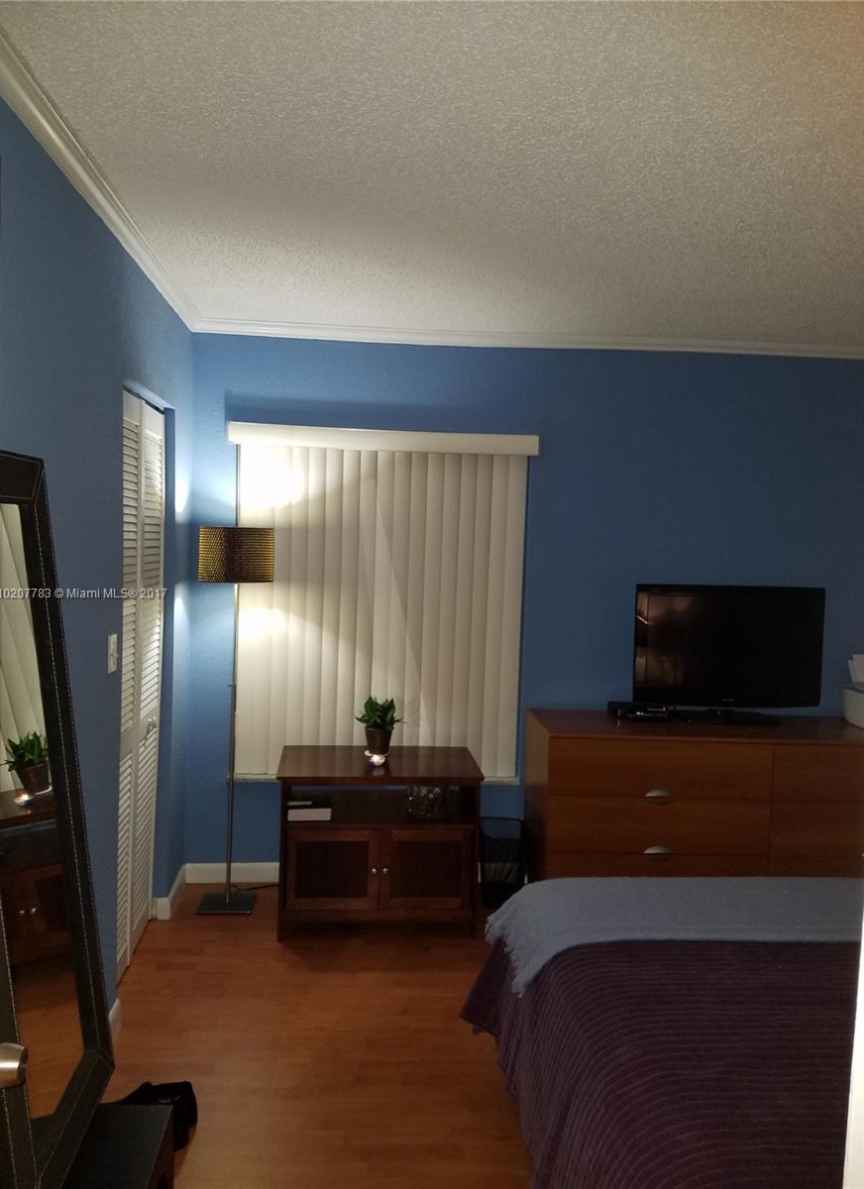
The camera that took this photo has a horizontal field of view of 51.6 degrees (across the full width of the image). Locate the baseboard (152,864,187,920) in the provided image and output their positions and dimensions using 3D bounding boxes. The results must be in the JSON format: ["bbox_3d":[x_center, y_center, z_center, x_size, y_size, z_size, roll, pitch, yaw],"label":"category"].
[{"bbox_3d":[-1.079,1.232,3.720,0.065,0.090,0.393,1,3,-5],"label":"baseboard"}]

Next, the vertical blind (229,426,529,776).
[{"bbox_3d":[-0.218,0.053,3.869,1.306,1.509,0.096,1,3,-5],"label":"vertical blind"}]

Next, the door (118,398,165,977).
[{"bbox_3d":[-1.048,0.308,3.102,0.051,1.976,0.728,1,3,-5],"label":"door"}]

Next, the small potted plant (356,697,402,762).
[{"bbox_3d":[-0.221,0.548,3.750,0.198,0.247,0.180,1,3,-5],"label":"small potted plant"}]

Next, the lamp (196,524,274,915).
[{"bbox_3d":[-0.814,0.500,3.678,0.307,1.571,0.307,1,3,-5],"label":"lamp"}]

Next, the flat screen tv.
[{"bbox_3d":[1.266,0.231,3.832,0.828,0.531,0.083,1,3,-5],"label":"flat screen tv"}]

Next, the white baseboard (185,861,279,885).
[{"bbox_3d":[-0.876,1.226,3.934,0.399,0.090,0.017,1,3,-5],"label":"white baseboard"}]

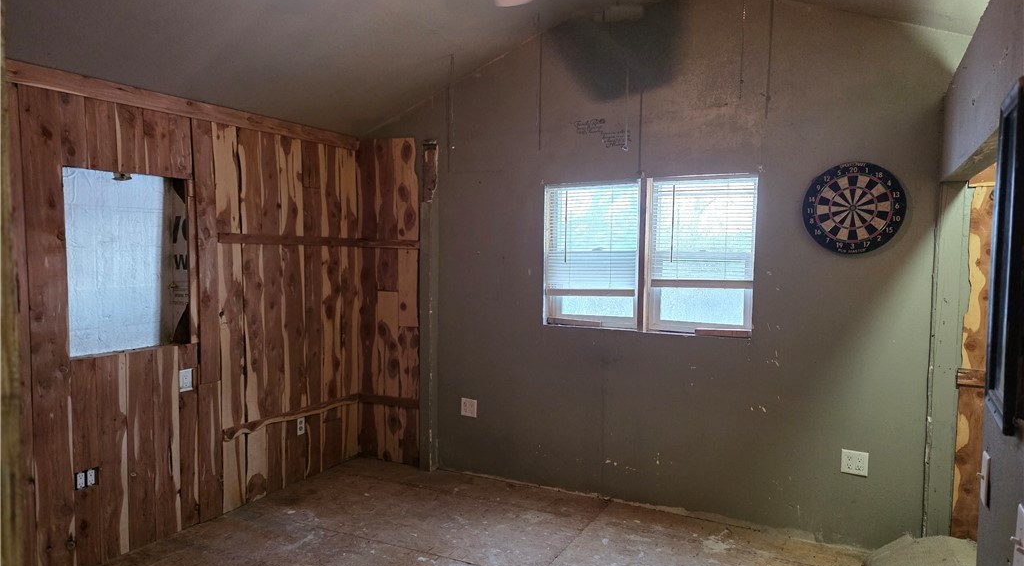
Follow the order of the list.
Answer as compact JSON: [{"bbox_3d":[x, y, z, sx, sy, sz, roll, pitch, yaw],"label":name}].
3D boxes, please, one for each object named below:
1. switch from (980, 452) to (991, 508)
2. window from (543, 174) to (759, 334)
[{"bbox_3d":[1.126,0.467,1.613,0.011,0.115,0.070,2,4,28],"label":"switch"},{"bbox_3d":[0.750,-0.153,3.874,1.220,0.852,0.080,2,4,28],"label":"window"}]

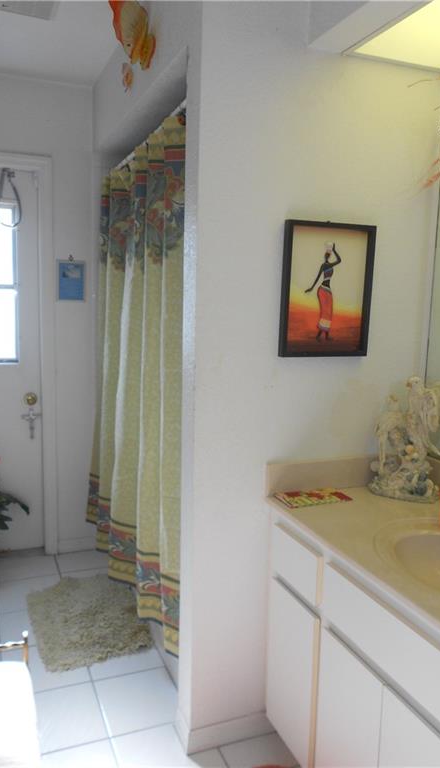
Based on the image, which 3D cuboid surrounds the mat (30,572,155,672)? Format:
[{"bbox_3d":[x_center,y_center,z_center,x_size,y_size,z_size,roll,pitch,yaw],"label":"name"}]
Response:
[{"bbox_3d":[-0.600,1.022,2.597,0.460,0.035,0.710,-2,9,-22],"label":"mat"}]

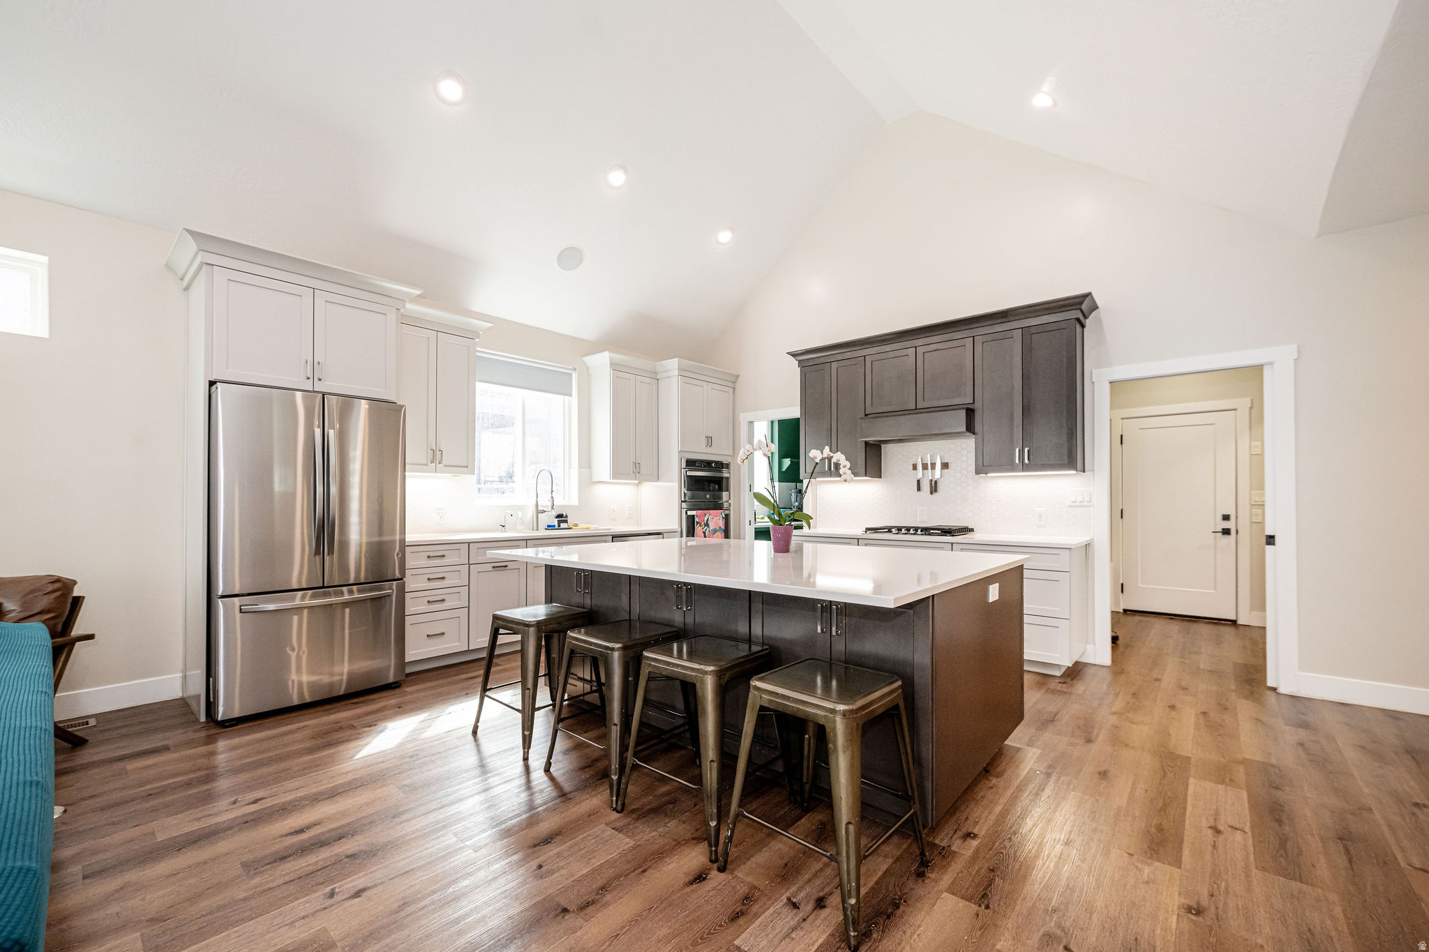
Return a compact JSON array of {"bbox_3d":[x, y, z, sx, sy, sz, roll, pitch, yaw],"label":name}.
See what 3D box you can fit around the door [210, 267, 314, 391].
[{"bbox_3d":[-2.541,-0.816,3.150,0.025,0.609,0.447,-2,-2,42],"label":"door"}]

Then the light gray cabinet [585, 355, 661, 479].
[{"bbox_3d":[-0.893,-0.542,5.528,0.410,1.187,0.695,-2,-2,42],"label":"light gray cabinet"}]

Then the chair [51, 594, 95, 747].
[{"bbox_3d":[-3.471,0.927,2.468,0.660,0.780,0.750,0,-2,9],"label":"chair"}]

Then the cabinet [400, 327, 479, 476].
[{"bbox_3d":[-2.258,-0.557,4.337,0.350,1.090,0.620,-2,-3,41],"label":"cabinet"}]

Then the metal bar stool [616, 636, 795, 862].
[{"bbox_3d":[-0.032,0.993,2.180,0.475,0.608,0.475,-2,-3,41],"label":"metal bar stool"}]

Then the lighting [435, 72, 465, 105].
[{"bbox_3d":[-1.638,-2.406,3.444,0.170,0.030,0.170,2,-40,-49],"label":"lighting"}]

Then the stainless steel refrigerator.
[{"bbox_3d":[-2.512,0.432,3.423,0.755,1.785,0.902,-2,-2,42],"label":"stainless steel refrigerator"}]

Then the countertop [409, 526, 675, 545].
[{"bbox_3d":[-1.409,0.491,4.772,0.645,0.032,2.510,-2,-2,42],"label":"countertop"}]

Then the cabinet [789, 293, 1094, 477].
[{"bbox_3d":[1.707,-0.582,4.587,2.395,1.200,0.480,-2,-2,42],"label":"cabinet"}]

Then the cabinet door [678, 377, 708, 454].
[{"bbox_3d":[-0.217,-0.613,5.682,0.025,0.749,0.395,-2,-2,42],"label":"cabinet door"}]

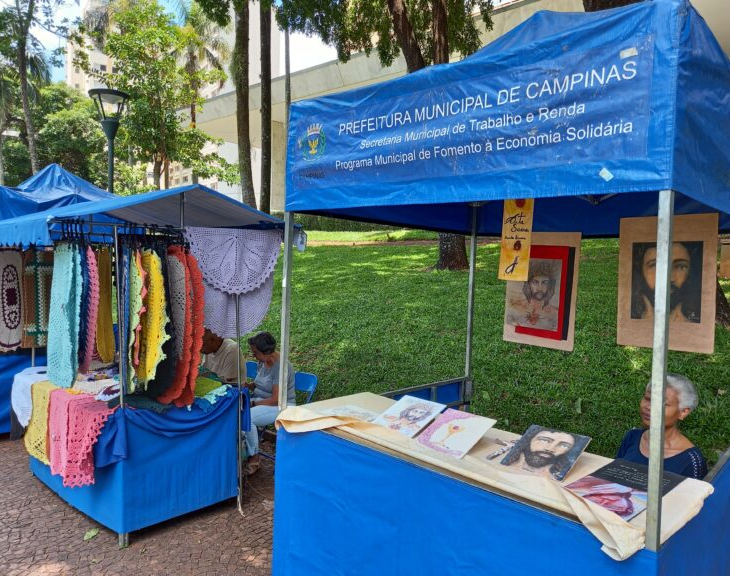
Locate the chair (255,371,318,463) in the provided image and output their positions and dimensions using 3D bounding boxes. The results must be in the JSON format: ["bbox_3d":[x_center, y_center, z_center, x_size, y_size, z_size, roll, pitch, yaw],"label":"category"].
[{"bbox_3d":[-0.700,1.086,4.510,0.440,0.800,0.470,3,3,41],"label":"chair"}]

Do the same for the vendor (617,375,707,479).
[{"bbox_3d":[1.210,0.991,2.280,0.460,1.220,0.650,3,3,38],"label":"vendor"}]

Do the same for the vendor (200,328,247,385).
[{"bbox_3d":[-1.250,0.880,4.800,0.500,1.170,0.740,3,3,45],"label":"vendor"}]

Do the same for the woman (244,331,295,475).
[{"bbox_3d":[-0.780,0.911,4.460,0.470,1.150,0.700,3,3,45],"label":"woman"}]

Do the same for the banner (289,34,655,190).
[{"bbox_3d":[0.233,-0.584,2.056,1.530,0.370,0.040,4,3,42],"label":"banner"}]

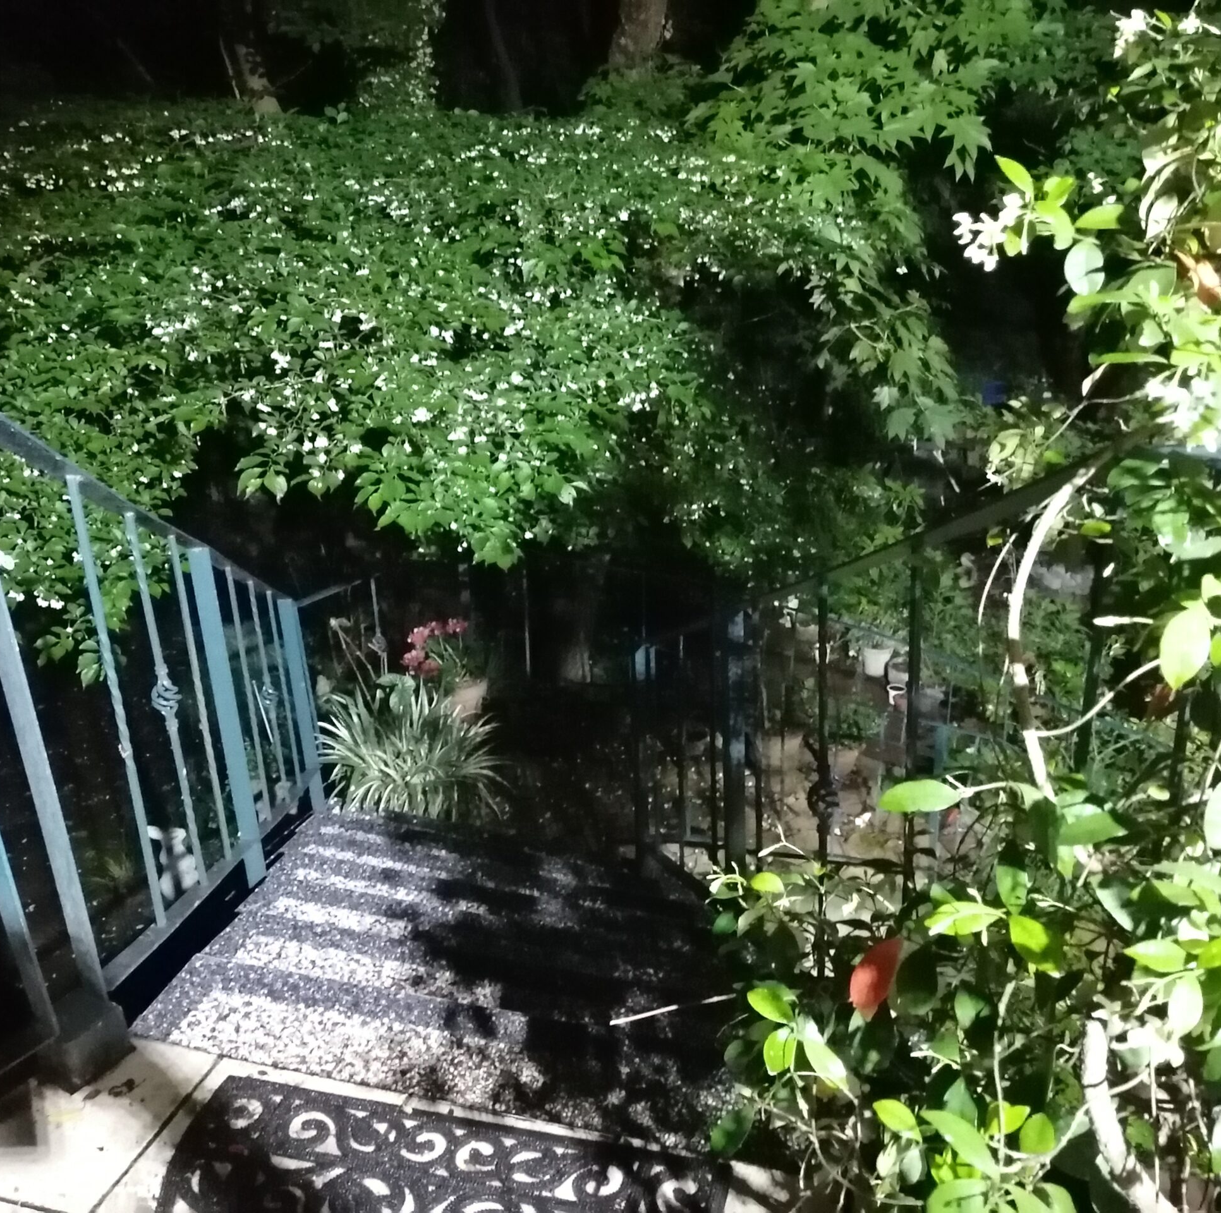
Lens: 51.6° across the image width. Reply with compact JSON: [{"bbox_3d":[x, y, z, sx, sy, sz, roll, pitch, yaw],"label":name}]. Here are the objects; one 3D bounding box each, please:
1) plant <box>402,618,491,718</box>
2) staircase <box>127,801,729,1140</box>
[{"bbox_3d":[-0.624,0.260,4.850,0.350,0.460,0.340,-3,23,0],"label":"plant"},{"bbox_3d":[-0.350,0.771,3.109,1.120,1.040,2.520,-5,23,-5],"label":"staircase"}]

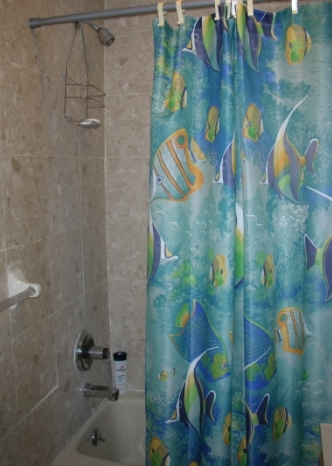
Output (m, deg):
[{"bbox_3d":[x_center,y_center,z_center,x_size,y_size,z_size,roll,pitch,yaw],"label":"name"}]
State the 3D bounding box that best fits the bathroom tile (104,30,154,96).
[{"bbox_3d":[-0.154,-0.801,2.232,0.295,0.303,0.015,1,8,14],"label":"bathroom tile"}]

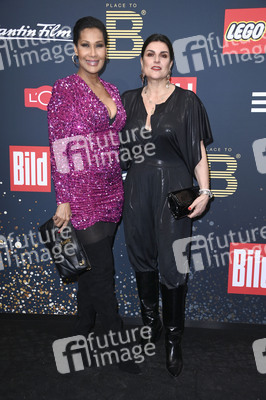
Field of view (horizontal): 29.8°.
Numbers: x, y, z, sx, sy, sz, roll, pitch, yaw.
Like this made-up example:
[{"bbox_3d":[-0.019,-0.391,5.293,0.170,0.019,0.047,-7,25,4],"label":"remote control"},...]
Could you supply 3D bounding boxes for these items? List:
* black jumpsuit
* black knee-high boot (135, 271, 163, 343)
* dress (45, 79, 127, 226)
[{"bbox_3d":[0.156,-0.064,2.593,0.500,1.030,0.330,2,12,8],"label":"black jumpsuit"},{"bbox_3d":[0.079,0.621,2.856,0.140,0.500,0.260,8,14,31],"label":"black knee-high boot"},{"bbox_3d":[-0.233,-0.243,2.525,0.420,0.770,0.300,-7,14,-32],"label":"dress"}]

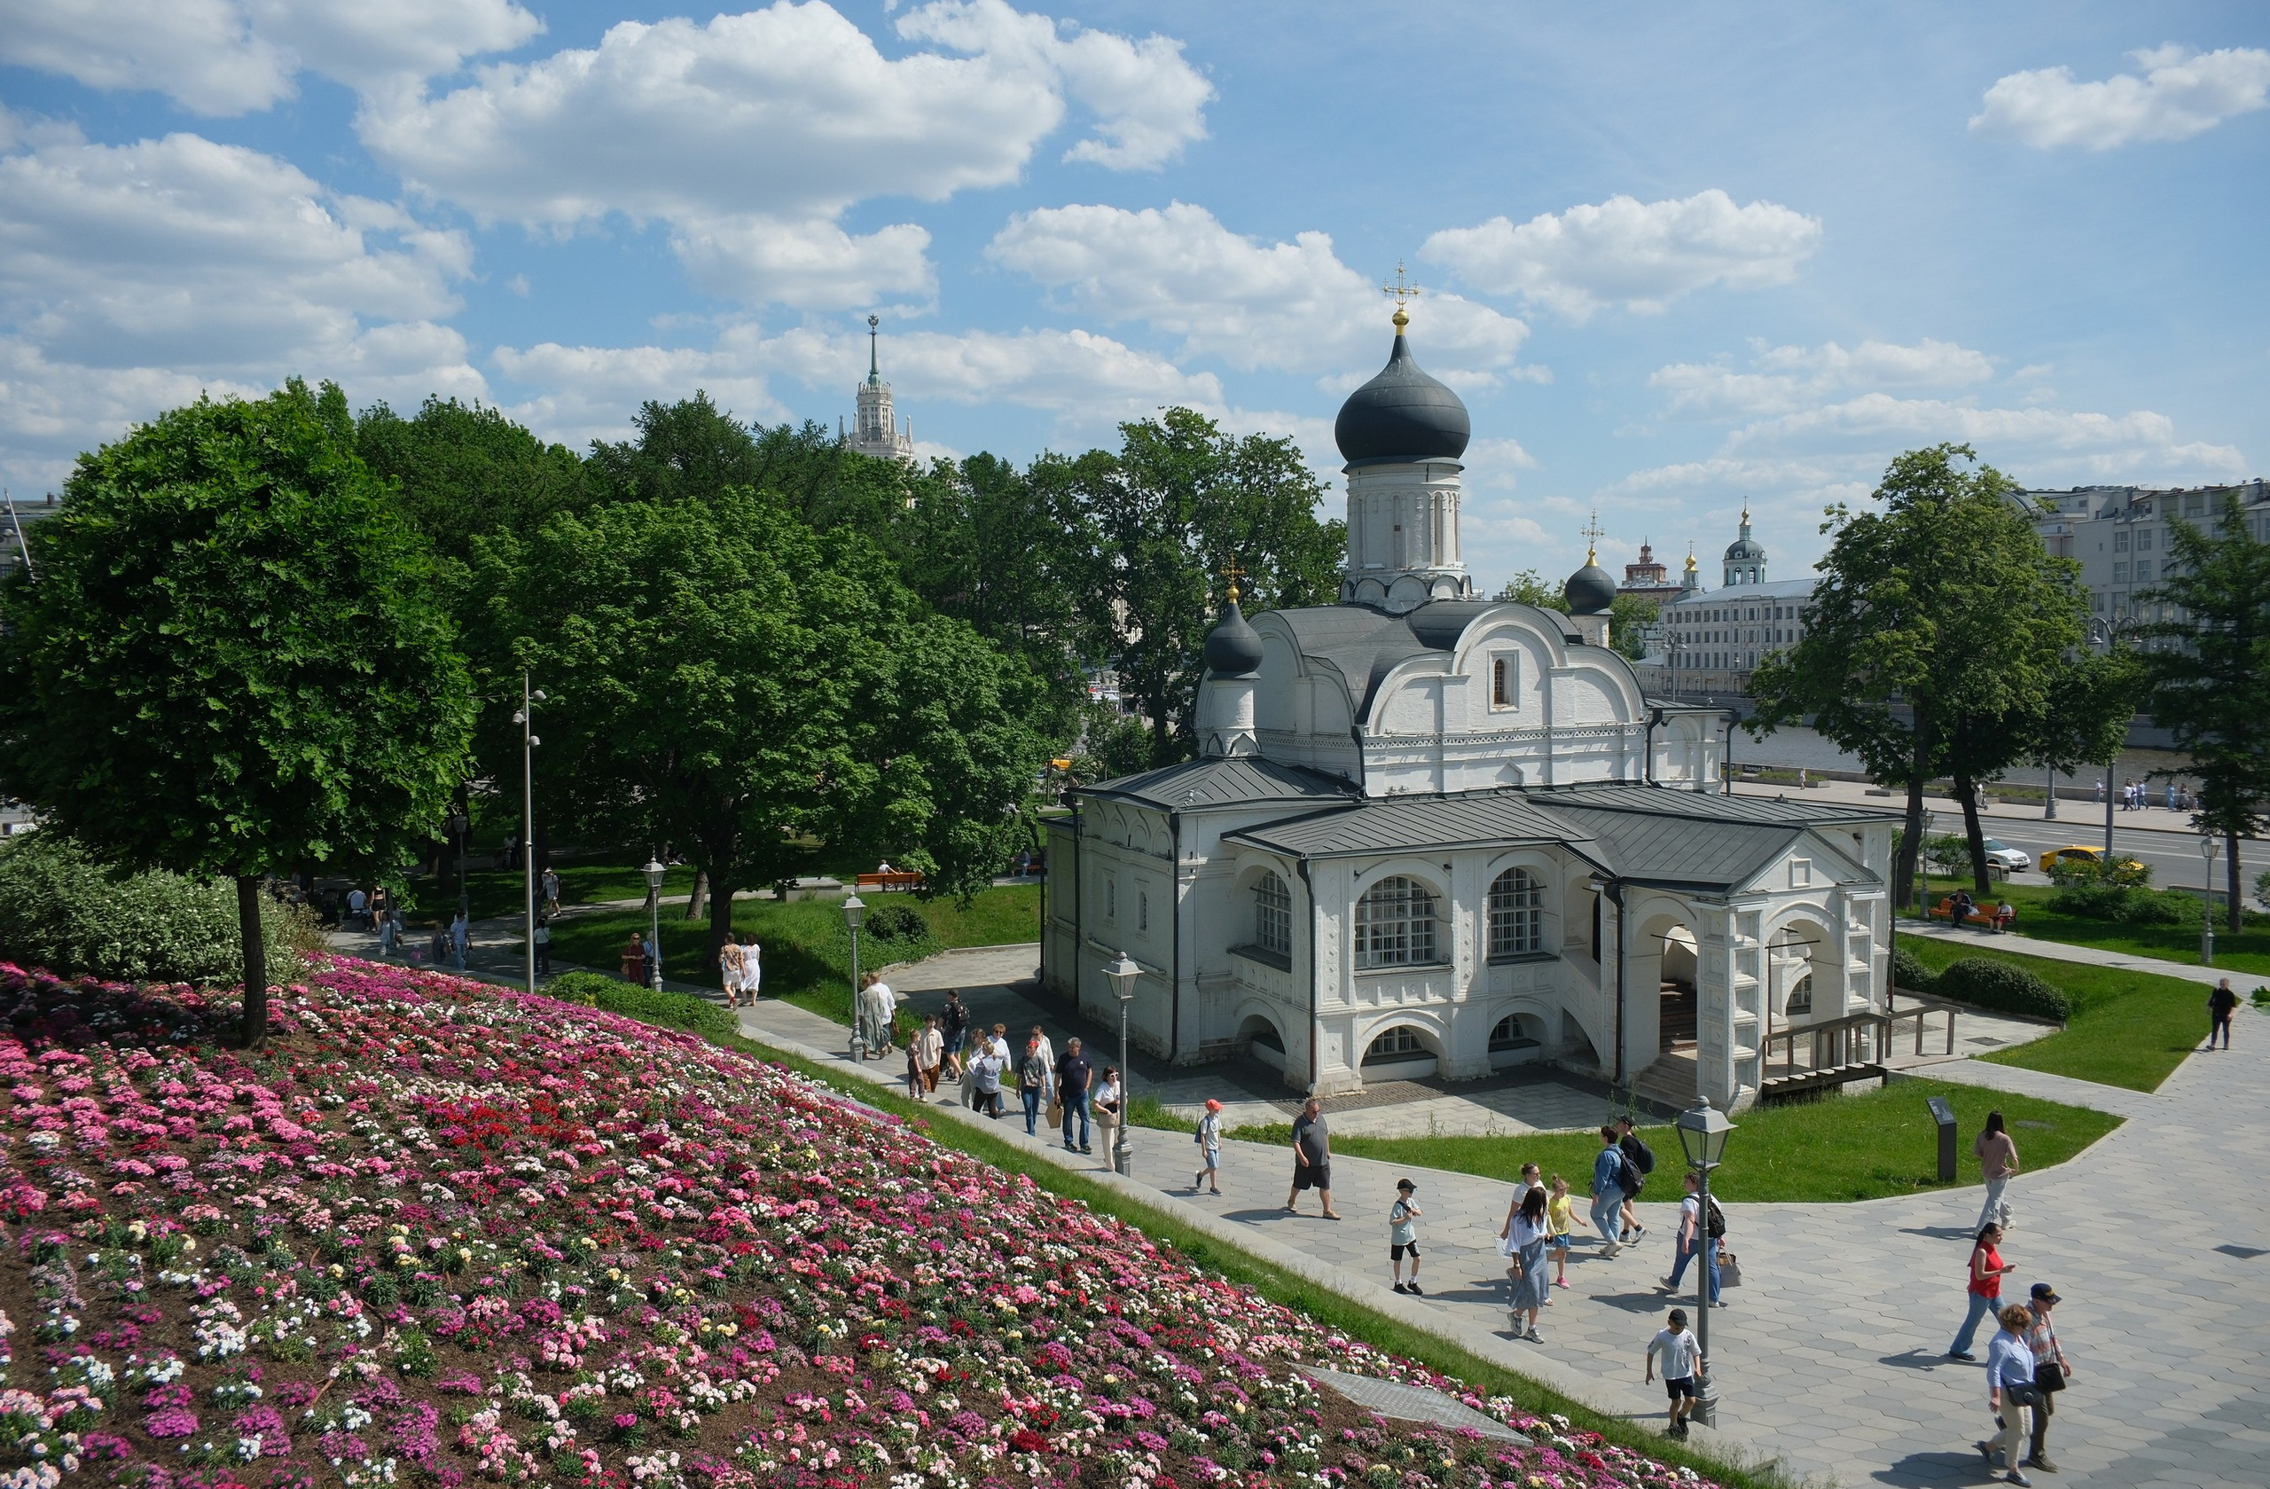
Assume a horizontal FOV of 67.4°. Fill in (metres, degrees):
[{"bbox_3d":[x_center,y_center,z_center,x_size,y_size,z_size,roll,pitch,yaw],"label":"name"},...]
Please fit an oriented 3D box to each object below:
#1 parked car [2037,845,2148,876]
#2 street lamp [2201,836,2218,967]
[{"bbox_3d":[46.173,5.761,82.000,1.770,1.480,4.500,-1,2,-25],"label":"parked car"},{"bbox_3d":[29.937,4.342,47.430,0.520,3.659,0.520,1,3,37],"label":"street lamp"}]

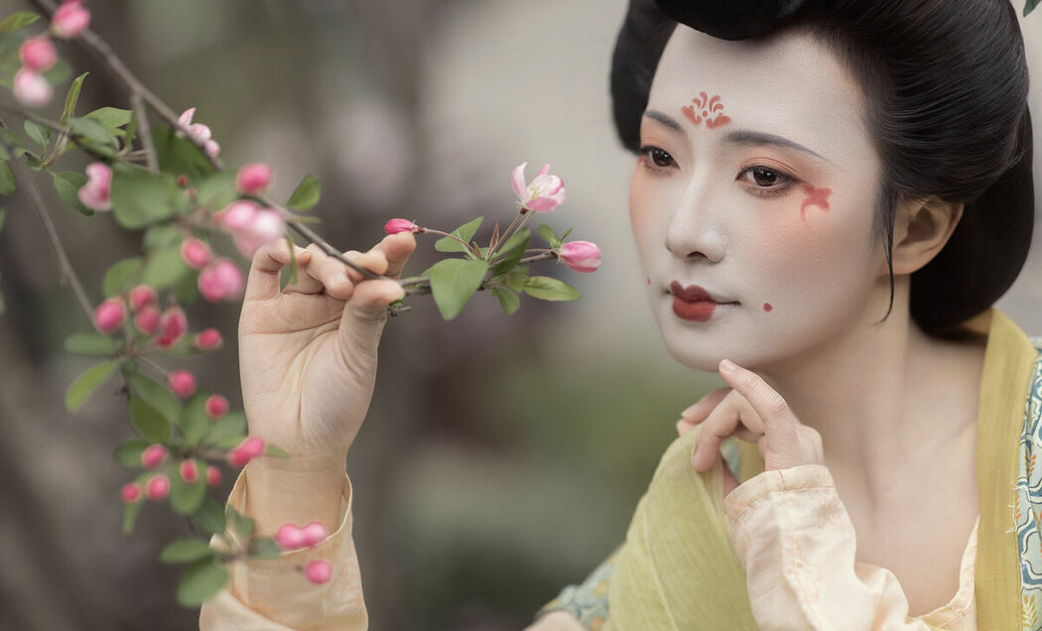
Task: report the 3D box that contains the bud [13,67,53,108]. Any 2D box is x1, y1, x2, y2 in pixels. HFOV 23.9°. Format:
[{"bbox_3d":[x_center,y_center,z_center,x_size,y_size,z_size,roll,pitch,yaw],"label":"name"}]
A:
[{"bbox_3d":[-0.234,-0.109,1.180,0.018,0.018,0.017,6,6,0],"label":"bud"}]

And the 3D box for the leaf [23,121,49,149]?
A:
[{"bbox_3d":[-0.255,-0.095,1.290,0.012,0.018,0.010,-35,0,0],"label":"leaf"}]

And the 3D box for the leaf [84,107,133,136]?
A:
[{"bbox_3d":[-0.208,-0.098,1.240,0.026,0.005,0.014,-6,45,-8],"label":"leaf"}]

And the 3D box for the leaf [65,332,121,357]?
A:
[{"bbox_3d":[-0.207,0.014,1.190,0.027,0.013,0.005,0,-41,-6],"label":"leaf"}]

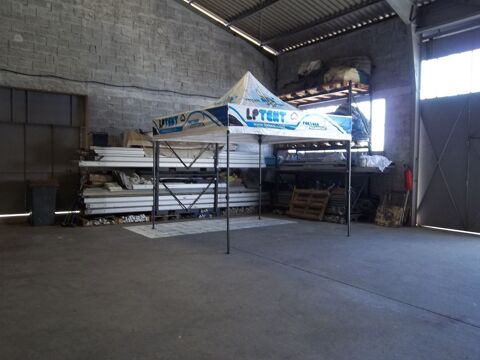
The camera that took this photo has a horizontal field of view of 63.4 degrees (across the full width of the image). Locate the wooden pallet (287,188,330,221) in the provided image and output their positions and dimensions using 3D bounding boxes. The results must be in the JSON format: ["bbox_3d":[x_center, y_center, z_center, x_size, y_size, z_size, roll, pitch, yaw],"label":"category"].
[{"bbox_3d":[1.926,0.689,10.704,0.147,0.804,1.235,21,-10,-32],"label":"wooden pallet"}]

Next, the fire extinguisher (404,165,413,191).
[{"bbox_3d":[4.025,-0.060,9.259,0.176,0.598,0.172,-1,2,-33],"label":"fire extinguisher"}]

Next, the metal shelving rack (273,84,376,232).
[{"bbox_3d":[2.268,-0.705,10.946,0.960,3.499,2.956,-1,2,-33],"label":"metal shelving rack"}]

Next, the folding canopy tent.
[{"bbox_3d":[0.176,-0.578,8.116,2.969,3.361,2.969,-1,2,-35],"label":"folding canopy tent"}]

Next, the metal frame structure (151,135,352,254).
[{"bbox_3d":[0.171,0.064,8.133,2.960,2.078,2.960,-1,2,-35],"label":"metal frame structure"}]

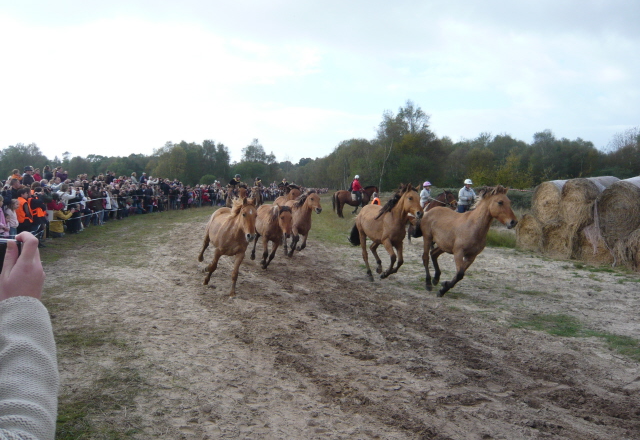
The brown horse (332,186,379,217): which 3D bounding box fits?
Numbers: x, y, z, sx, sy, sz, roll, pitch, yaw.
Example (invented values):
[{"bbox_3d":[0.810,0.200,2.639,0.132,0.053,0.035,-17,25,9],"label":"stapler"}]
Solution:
[{"bbox_3d":[2.045,-1.008,29.000,2.350,1.800,0.600,-1,4,-17],"label":"brown horse"}]

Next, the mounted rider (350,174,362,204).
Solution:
[{"bbox_3d":[2.093,-1.636,28.900,0.650,1.650,0.550,-1,4,-19],"label":"mounted rider"}]

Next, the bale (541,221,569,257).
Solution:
[{"bbox_3d":[6.524,0.433,13.132,1.200,1.100,1.200,-1,4,-13],"label":"bale"}]

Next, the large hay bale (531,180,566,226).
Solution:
[{"bbox_3d":[6.452,-0.419,13.482,1.200,1.170,1.200,-1,4,-13],"label":"large hay bale"}]

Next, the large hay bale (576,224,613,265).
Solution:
[{"bbox_3d":[6.895,0.522,12.032,1.200,1.100,1.200,-1,4,-13],"label":"large hay bale"}]

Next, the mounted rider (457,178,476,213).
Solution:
[{"bbox_3d":[4.445,-0.512,15.600,0.600,1.500,0.650,-3,5,-43],"label":"mounted rider"}]

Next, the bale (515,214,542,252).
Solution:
[{"bbox_3d":[6.304,0.323,14.332,1.200,1.100,1.200,-1,4,-13],"label":"bale"}]

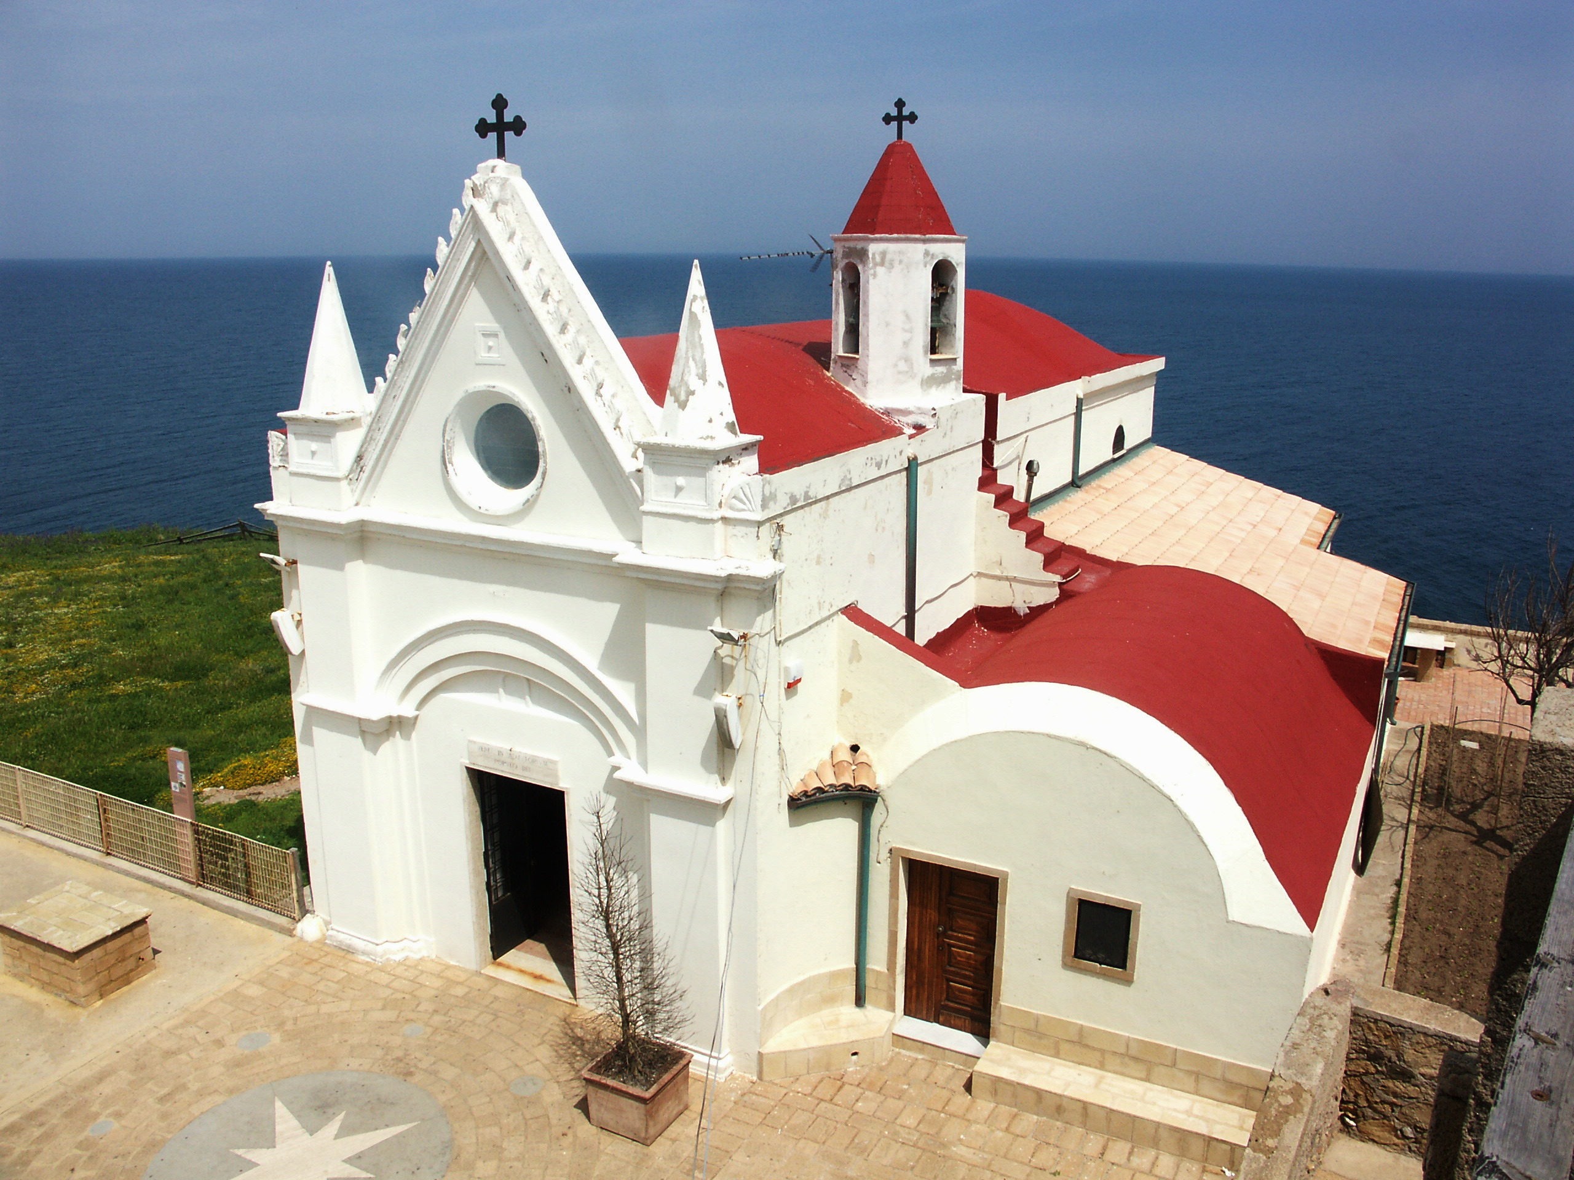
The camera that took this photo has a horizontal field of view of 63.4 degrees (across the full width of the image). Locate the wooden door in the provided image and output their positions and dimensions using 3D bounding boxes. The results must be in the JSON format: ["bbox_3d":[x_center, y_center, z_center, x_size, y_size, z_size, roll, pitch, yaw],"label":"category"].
[{"bbox_3d":[1.891,4.030,14.479,1.082,2.094,0.079,8,16,24],"label":"wooden door"}]

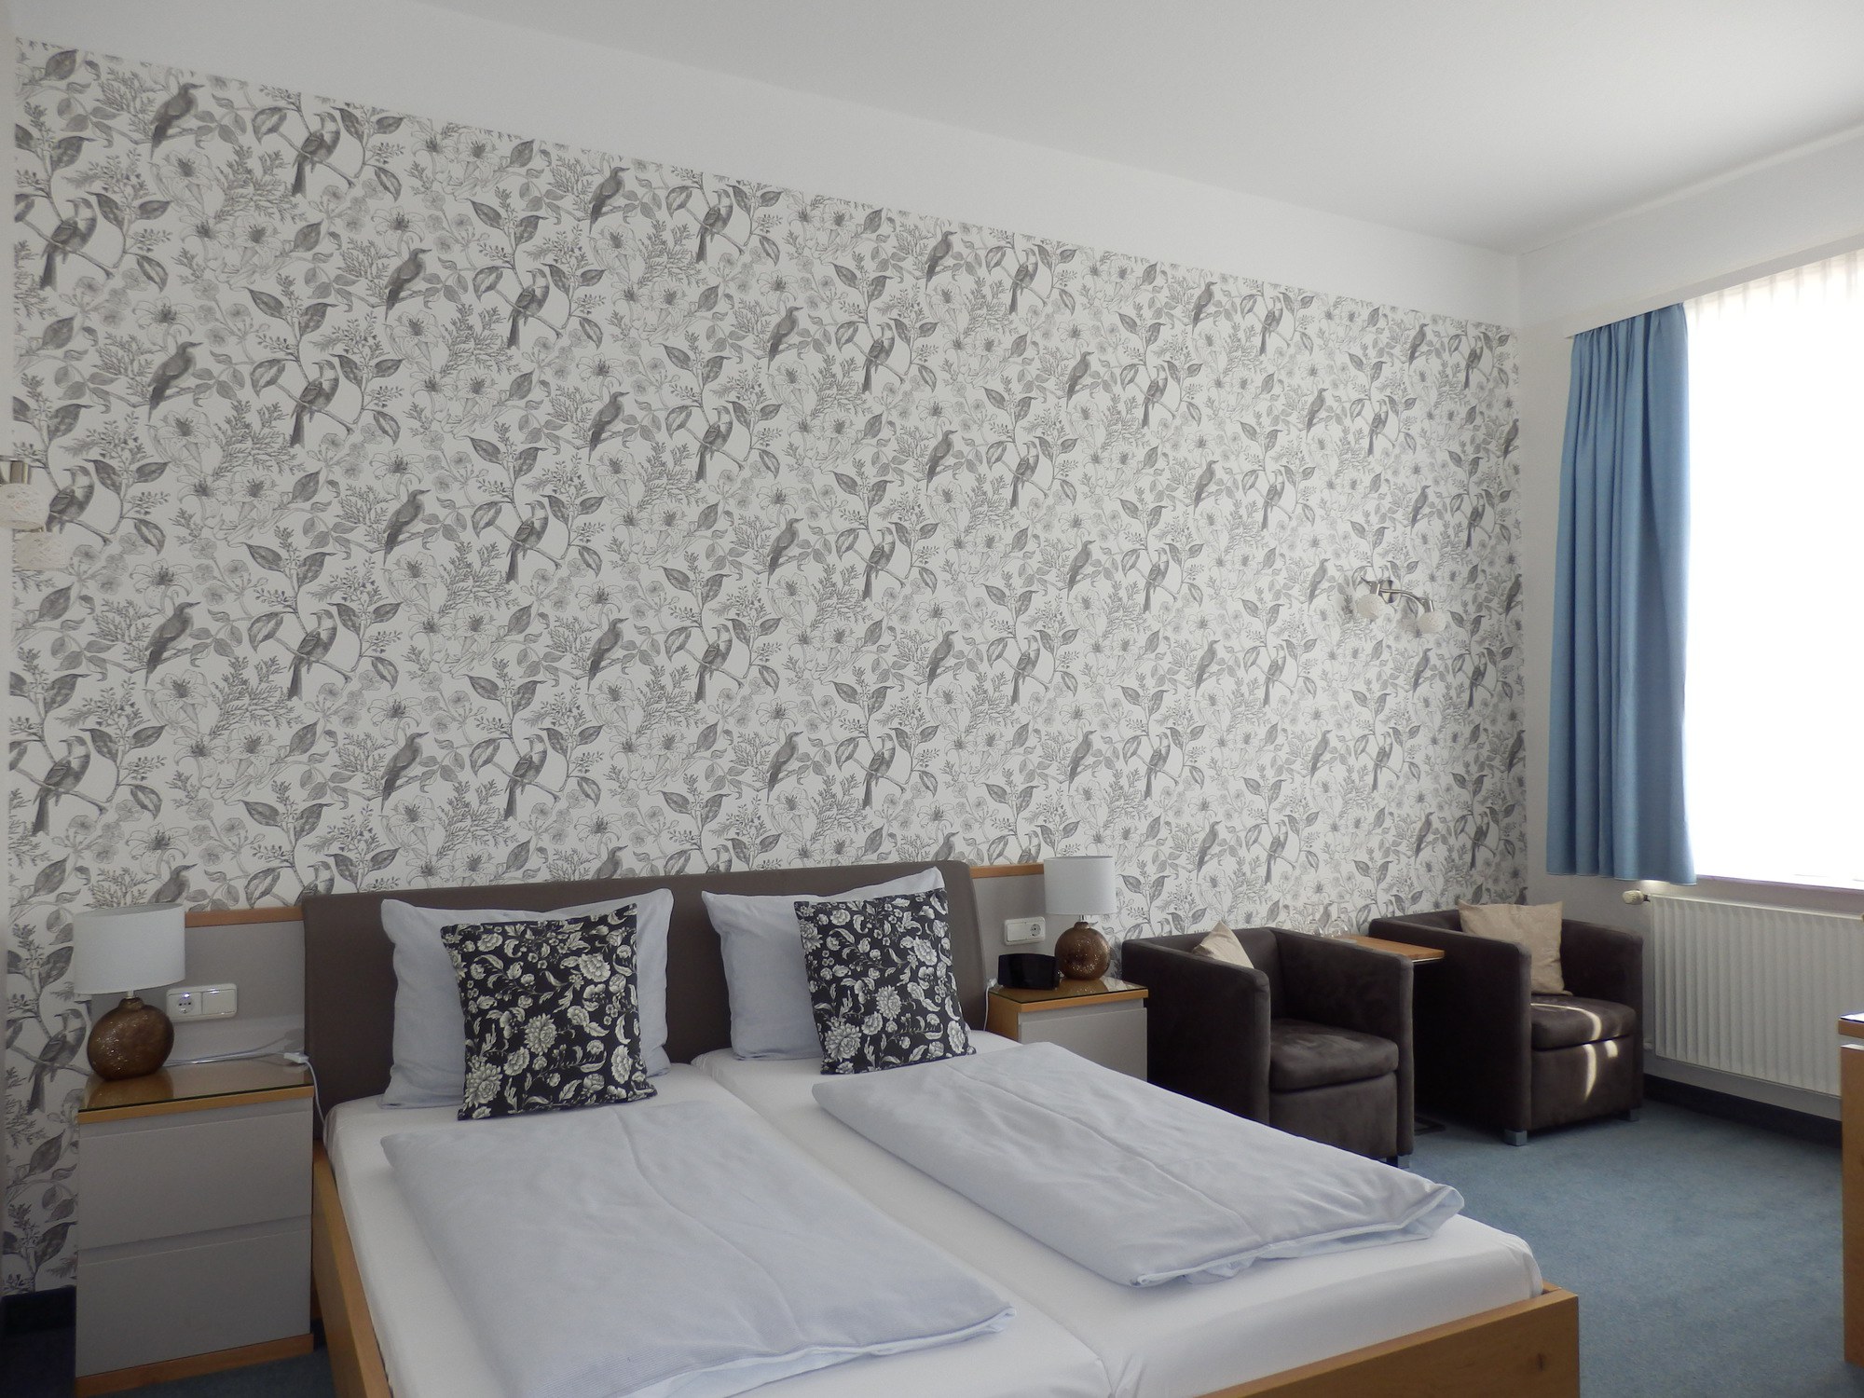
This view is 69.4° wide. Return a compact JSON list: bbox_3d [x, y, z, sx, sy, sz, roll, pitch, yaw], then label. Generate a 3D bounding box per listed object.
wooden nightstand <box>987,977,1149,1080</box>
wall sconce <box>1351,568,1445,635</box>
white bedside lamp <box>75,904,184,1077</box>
[{"bbox_3d":[0.382,1.181,4.146,0.452,0.592,0.360,1,-2,-28],"label":"wooden nightstand"},{"bbox_3d":[1.763,-0.354,5.090,0.430,0.200,0.145,1,-2,-28],"label":"wall sconce"},{"bbox_3d":[-1.839,0.677,3.090,0.217,0.382,0.217,1,-2,-28],"label":"white bedside lamp"}]

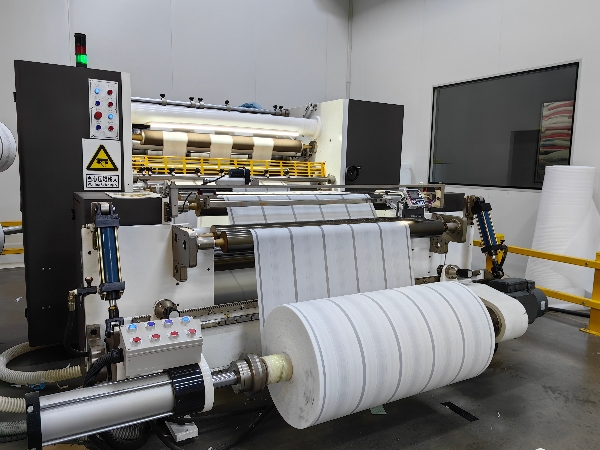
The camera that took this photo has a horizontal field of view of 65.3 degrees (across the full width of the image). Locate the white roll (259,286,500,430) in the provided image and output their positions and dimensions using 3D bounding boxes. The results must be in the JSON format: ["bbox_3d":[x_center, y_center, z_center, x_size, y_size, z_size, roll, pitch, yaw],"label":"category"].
[{"bbox_3d":[0.382,0.573,2.225,1.001,0.503,0.503,-3,8,-31],"label":"white roll"}]

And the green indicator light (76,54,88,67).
[{"bbox_3d":[-1.336,-1.014,2.870,0.067,0.061,0.067,-3,8,-31],"label":"green indicator light"}]

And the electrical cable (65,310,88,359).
[{"bbox_3d":[-1.003,0.491,2.101,0.097,0.205,0.061,-3,8,-31],"label":"electrical cable"}]

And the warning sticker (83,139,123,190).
[{"bbox_3d":[-1.197,-0.362,2.842,0.217,0.306,0.004,-3,8,-31],"label":"warning sticker"}]

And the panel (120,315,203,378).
[{"bbox_3d":[-0.521,0.458,1.787,0.279,0.152,0.135,-3,22,-31],"label":"panel"}]

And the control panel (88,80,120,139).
[{"bbox_3d":[-1.167,-0.688,2.799,0.165,0.345,0.041,-3,8,-31],"label":"control panel"}]

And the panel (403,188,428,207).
[{"bbox_3d":[0.706,-0.160,2.915,0.121,0.121,0.051,-3,-23,-31],"label":"panel"}]

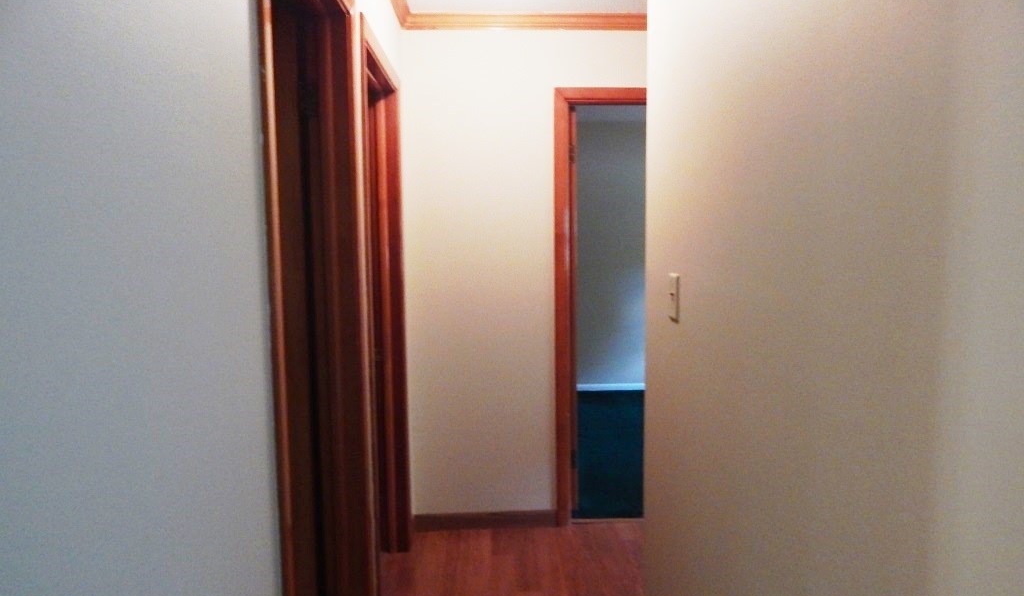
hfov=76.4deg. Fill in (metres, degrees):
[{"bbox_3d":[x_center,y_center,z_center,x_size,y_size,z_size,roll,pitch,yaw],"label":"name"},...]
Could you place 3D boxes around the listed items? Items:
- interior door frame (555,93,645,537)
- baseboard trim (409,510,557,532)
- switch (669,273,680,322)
[{"bbox_3d":[0.653,0.064,3.203,0.900,2.116,0.140,-1,5,-2],"label":"interior door frame"},{"bbox_3d":[-0.137,1.093,3.203,0.713,0.087,0.016,-1,5,-2],"label":"baseboard trim"},{"bbox_3d":[0.455,-0.004,1.831,0.014,0.121,0.075,-1,5,-2],"label":"switch"}]

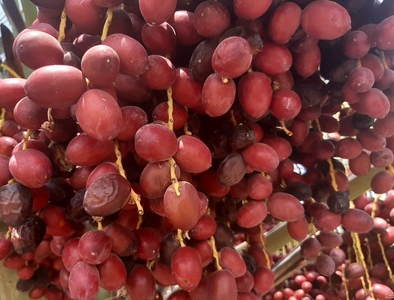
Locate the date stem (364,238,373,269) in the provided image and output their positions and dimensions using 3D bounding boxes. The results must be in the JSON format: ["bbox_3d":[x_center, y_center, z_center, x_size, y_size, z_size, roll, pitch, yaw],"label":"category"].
[{"bbox_3d":[0.332,0.200,0.580,0.005,0.055,0.005,-10,-14,27],"label":"date stem"}]

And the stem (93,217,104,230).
[{"bbox_3d":[-0.077,0.058,0.237,0.007,0.012,0.007,-8,-11,0],"label":"stem"}]

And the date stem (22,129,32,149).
[{"bbox_3d":[-0.141,-0.008,0.248,0.005,0.019,0.005,0,-10,0],"label":"date stem"}]

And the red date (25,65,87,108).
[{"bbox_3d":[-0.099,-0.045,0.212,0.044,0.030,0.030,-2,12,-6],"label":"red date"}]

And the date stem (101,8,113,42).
[{"bbox_3d":[-0.075,-0.104,0.250,0.004,0.032,0.004,12,-11,-21],"label":"date stem"}]

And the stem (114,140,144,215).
[{"bbox_3d":[-0.055,0.022,0.242,0.007,0.063,0.007,-21,-8,0],"label":"stem"}]

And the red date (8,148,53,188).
[{"bbox_3d":[-0.132,0.015,0.238,0.037,0.028,0.028,22,-20,23],"label":"red date"}]

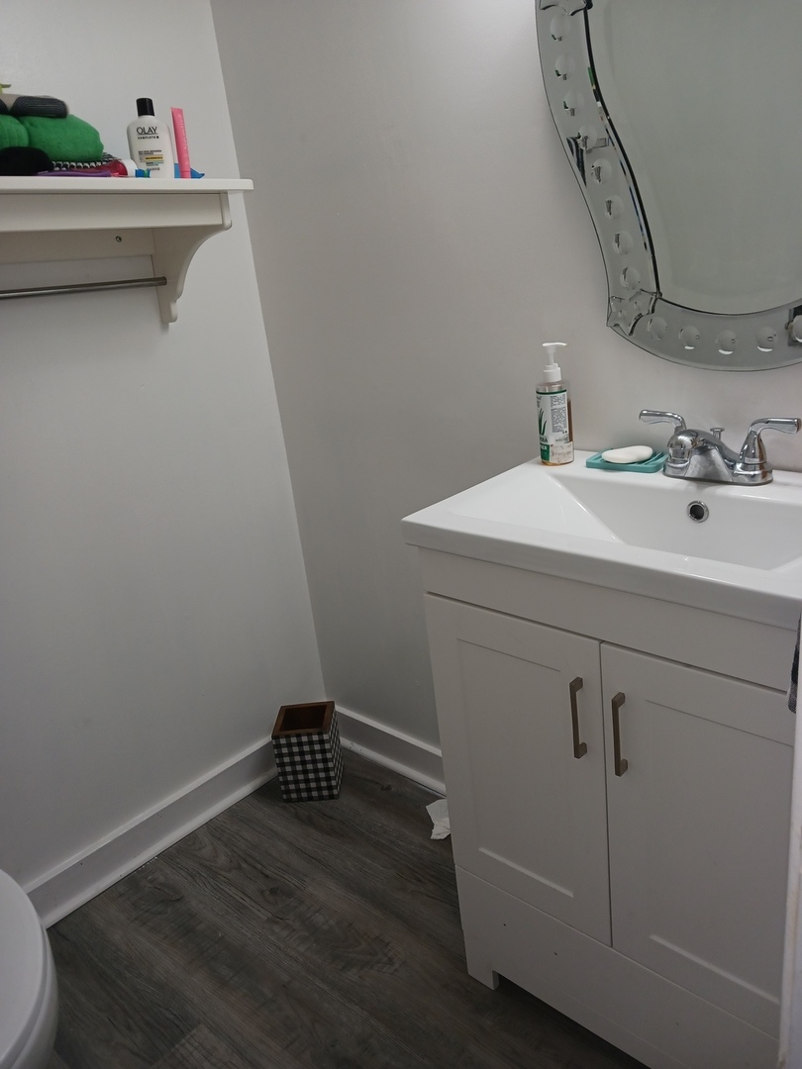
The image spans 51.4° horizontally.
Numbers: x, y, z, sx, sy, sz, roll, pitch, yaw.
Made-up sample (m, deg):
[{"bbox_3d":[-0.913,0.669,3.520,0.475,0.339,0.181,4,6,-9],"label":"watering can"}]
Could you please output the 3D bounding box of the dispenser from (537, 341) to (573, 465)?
[{"bbox_3d":[0.249,-0.214,1.359,0.054,0.196,0.053,-3,20,11],"label":"dispenser"}]

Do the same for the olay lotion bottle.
[{"bbox_3d":[-0.432,-0.680,1.448,0.071,0.140,0.042,-9,19,-12],"label":"olay lotion bottle"}]

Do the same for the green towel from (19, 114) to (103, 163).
[{"bbox_3d":[-0.558,-0.652,1.369,0.135,0.080,0.120,12,25,42],"label":"green towel"}]

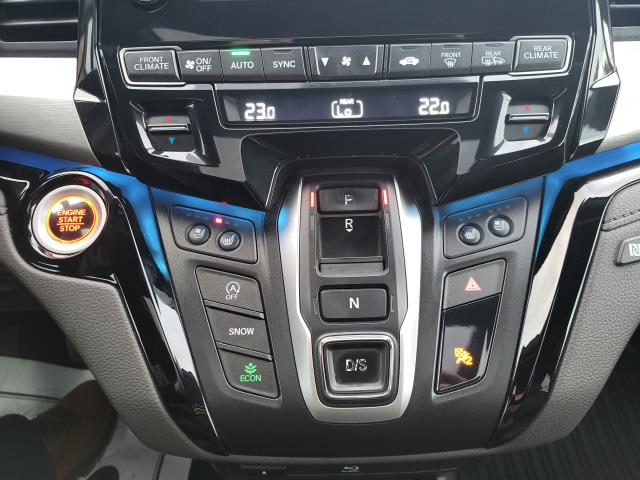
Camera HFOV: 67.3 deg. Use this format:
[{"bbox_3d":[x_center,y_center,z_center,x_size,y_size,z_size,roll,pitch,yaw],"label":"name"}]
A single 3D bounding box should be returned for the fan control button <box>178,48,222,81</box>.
[{"bbox_3d":[-0.068,-0.101,0.280,0.024,0.018,0.010,-2,14,0],"label":"fan control button"}]

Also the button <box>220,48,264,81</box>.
[{"bbox_3d":[-0.044,-0.101,0.280,0.023,0.018,0.010,-2,14,0],"label":"button"}]

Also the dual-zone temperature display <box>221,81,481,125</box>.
[{"bbox_3d":[0.018,-0.081,0.285,0.146,0.023,0.010,-2,14,0],"label":"dual-zone temperature display"}]

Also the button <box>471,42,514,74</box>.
[{"bbox_3d":[0.099,-0.105,0.280,0.023,0.016,0.010,-2,14,0],"label":"button"}]

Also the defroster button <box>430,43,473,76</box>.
[{"bbox_3d":[0.076,-0.105,0.280,0.023,0.017,0.010,-2,14,0],"label":"defroster button"}]

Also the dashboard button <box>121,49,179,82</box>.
[{"bbox_3d":[-0.096,-0.101,0.281,0.028,0.017,0.012,-2,14,0],"label":"dashboard button"}]

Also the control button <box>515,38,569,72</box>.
[{"bbox_3d":[0.127,-0.107,0.281,0.028,0.018,0.012,-2,14,0],"label":"control button"}]

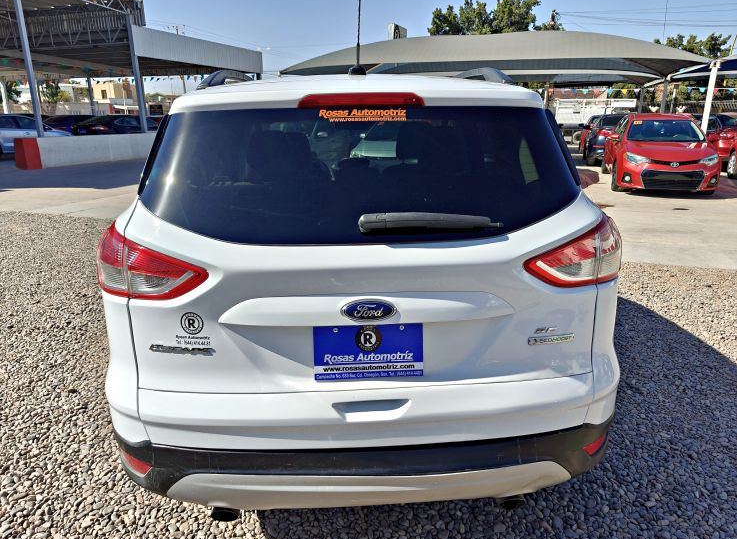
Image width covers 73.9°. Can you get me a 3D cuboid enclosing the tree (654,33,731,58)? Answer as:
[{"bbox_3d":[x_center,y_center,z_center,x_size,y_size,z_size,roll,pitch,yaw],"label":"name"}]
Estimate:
[{"bbox_3d":[20.513,-11.889,31.730,4.400,6.250,4.200,10,20,30],"label":"tree"}]

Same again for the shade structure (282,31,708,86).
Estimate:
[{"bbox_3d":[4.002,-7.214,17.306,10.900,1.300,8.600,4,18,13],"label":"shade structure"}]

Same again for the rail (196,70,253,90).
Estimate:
[{"bbox_3d":[-0.583,-0.866,2.352,0.070,0.090,1.500,-2,18,-2],"label":"rail"}]

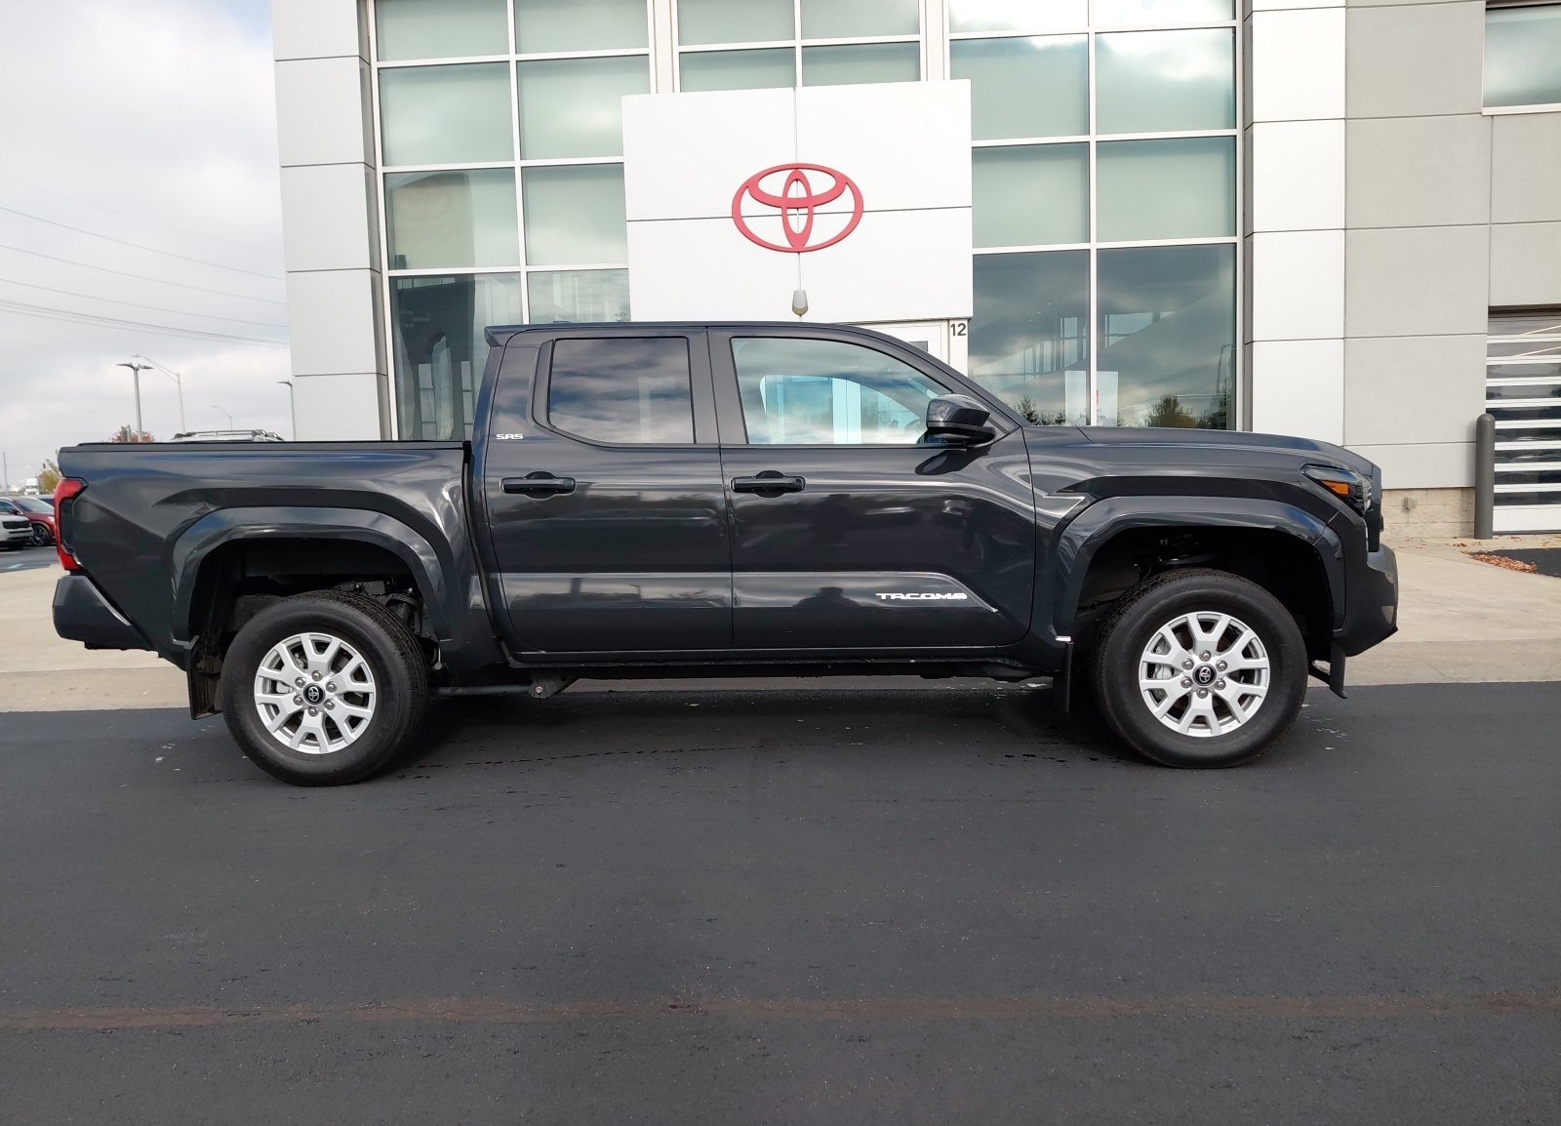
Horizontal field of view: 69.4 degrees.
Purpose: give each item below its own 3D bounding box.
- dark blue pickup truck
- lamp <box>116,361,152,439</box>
[{"bbox_3d":[-0.174,-0.158,5.092,5.410,1.870,2.020,-1,4,3],"label":"dark blue pickup truck"},{"bbox_3d":[-27.935,-5.033,49.254,0.450,7.290,1.650,1,5,33],"label":"lamp"}]

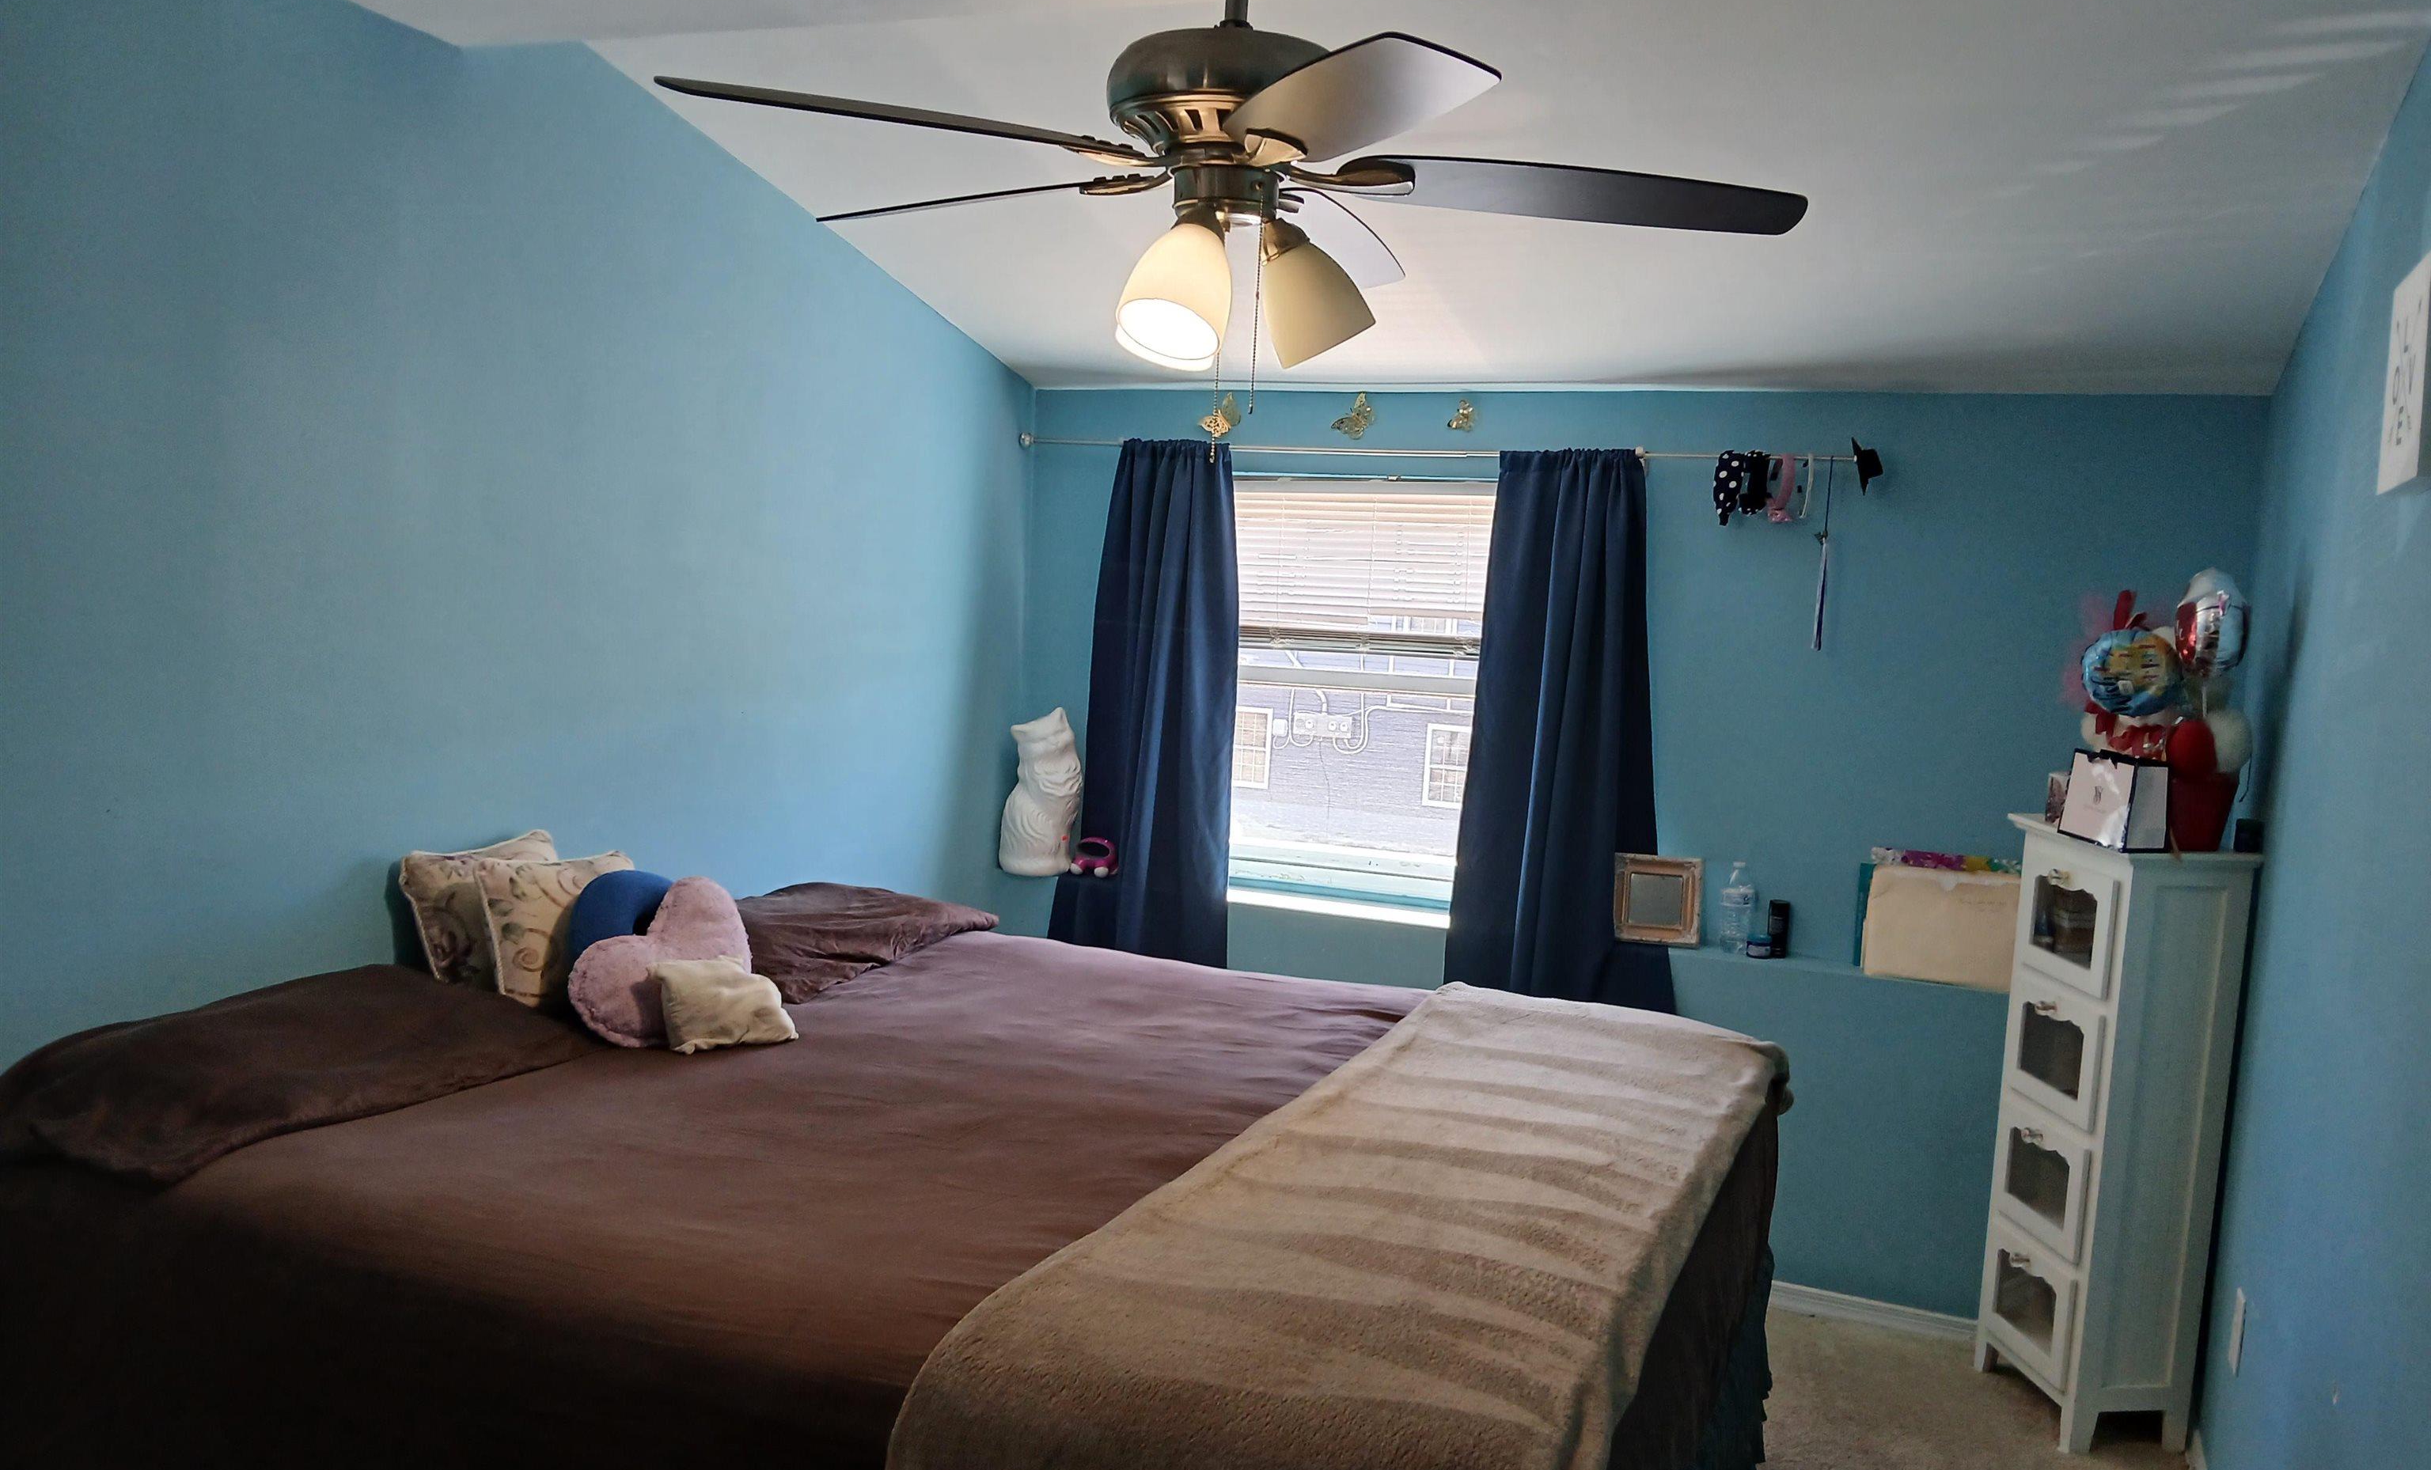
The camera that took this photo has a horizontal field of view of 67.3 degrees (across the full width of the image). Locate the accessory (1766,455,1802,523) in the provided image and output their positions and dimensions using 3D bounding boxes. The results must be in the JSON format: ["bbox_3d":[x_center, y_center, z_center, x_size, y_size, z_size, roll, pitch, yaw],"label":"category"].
[{"bbox_3d":[1.203,-0.522,3.869,0.070,0.145,0.120,5,5,24],"label":"accessory"}]

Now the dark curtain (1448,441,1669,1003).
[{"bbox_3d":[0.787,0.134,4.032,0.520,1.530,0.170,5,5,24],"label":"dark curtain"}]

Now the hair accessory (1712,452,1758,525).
[{"bbox_3d":[1.111,-0.529,3.910,0.085,0.155,0.120,5,5,24],"label":"hair accessory"}]

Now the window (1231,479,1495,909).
[{"bbox_3d":[0.339,-0.114,4.442,0.720,1.040,0.100,5,5,24],"label":"window"}]

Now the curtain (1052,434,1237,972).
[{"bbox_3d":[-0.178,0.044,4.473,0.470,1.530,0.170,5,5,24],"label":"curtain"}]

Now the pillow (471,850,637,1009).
[{"bbox_3d":[-1.065,0.329,3.037,0.120,0.280,0.330,-15,-6,30],"label":"pillow"}]

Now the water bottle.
[{"bbox_3d":[1.130,0.374,3.938,0.066,0.200,0.066,5,5,24],"label":"water bottle"}]

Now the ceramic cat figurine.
[{"bbox_3d":[-0.441,0.137,4.629,0.160,0.420,0.185,-1,6,-44],"label":"ceramic cat figurine"}]

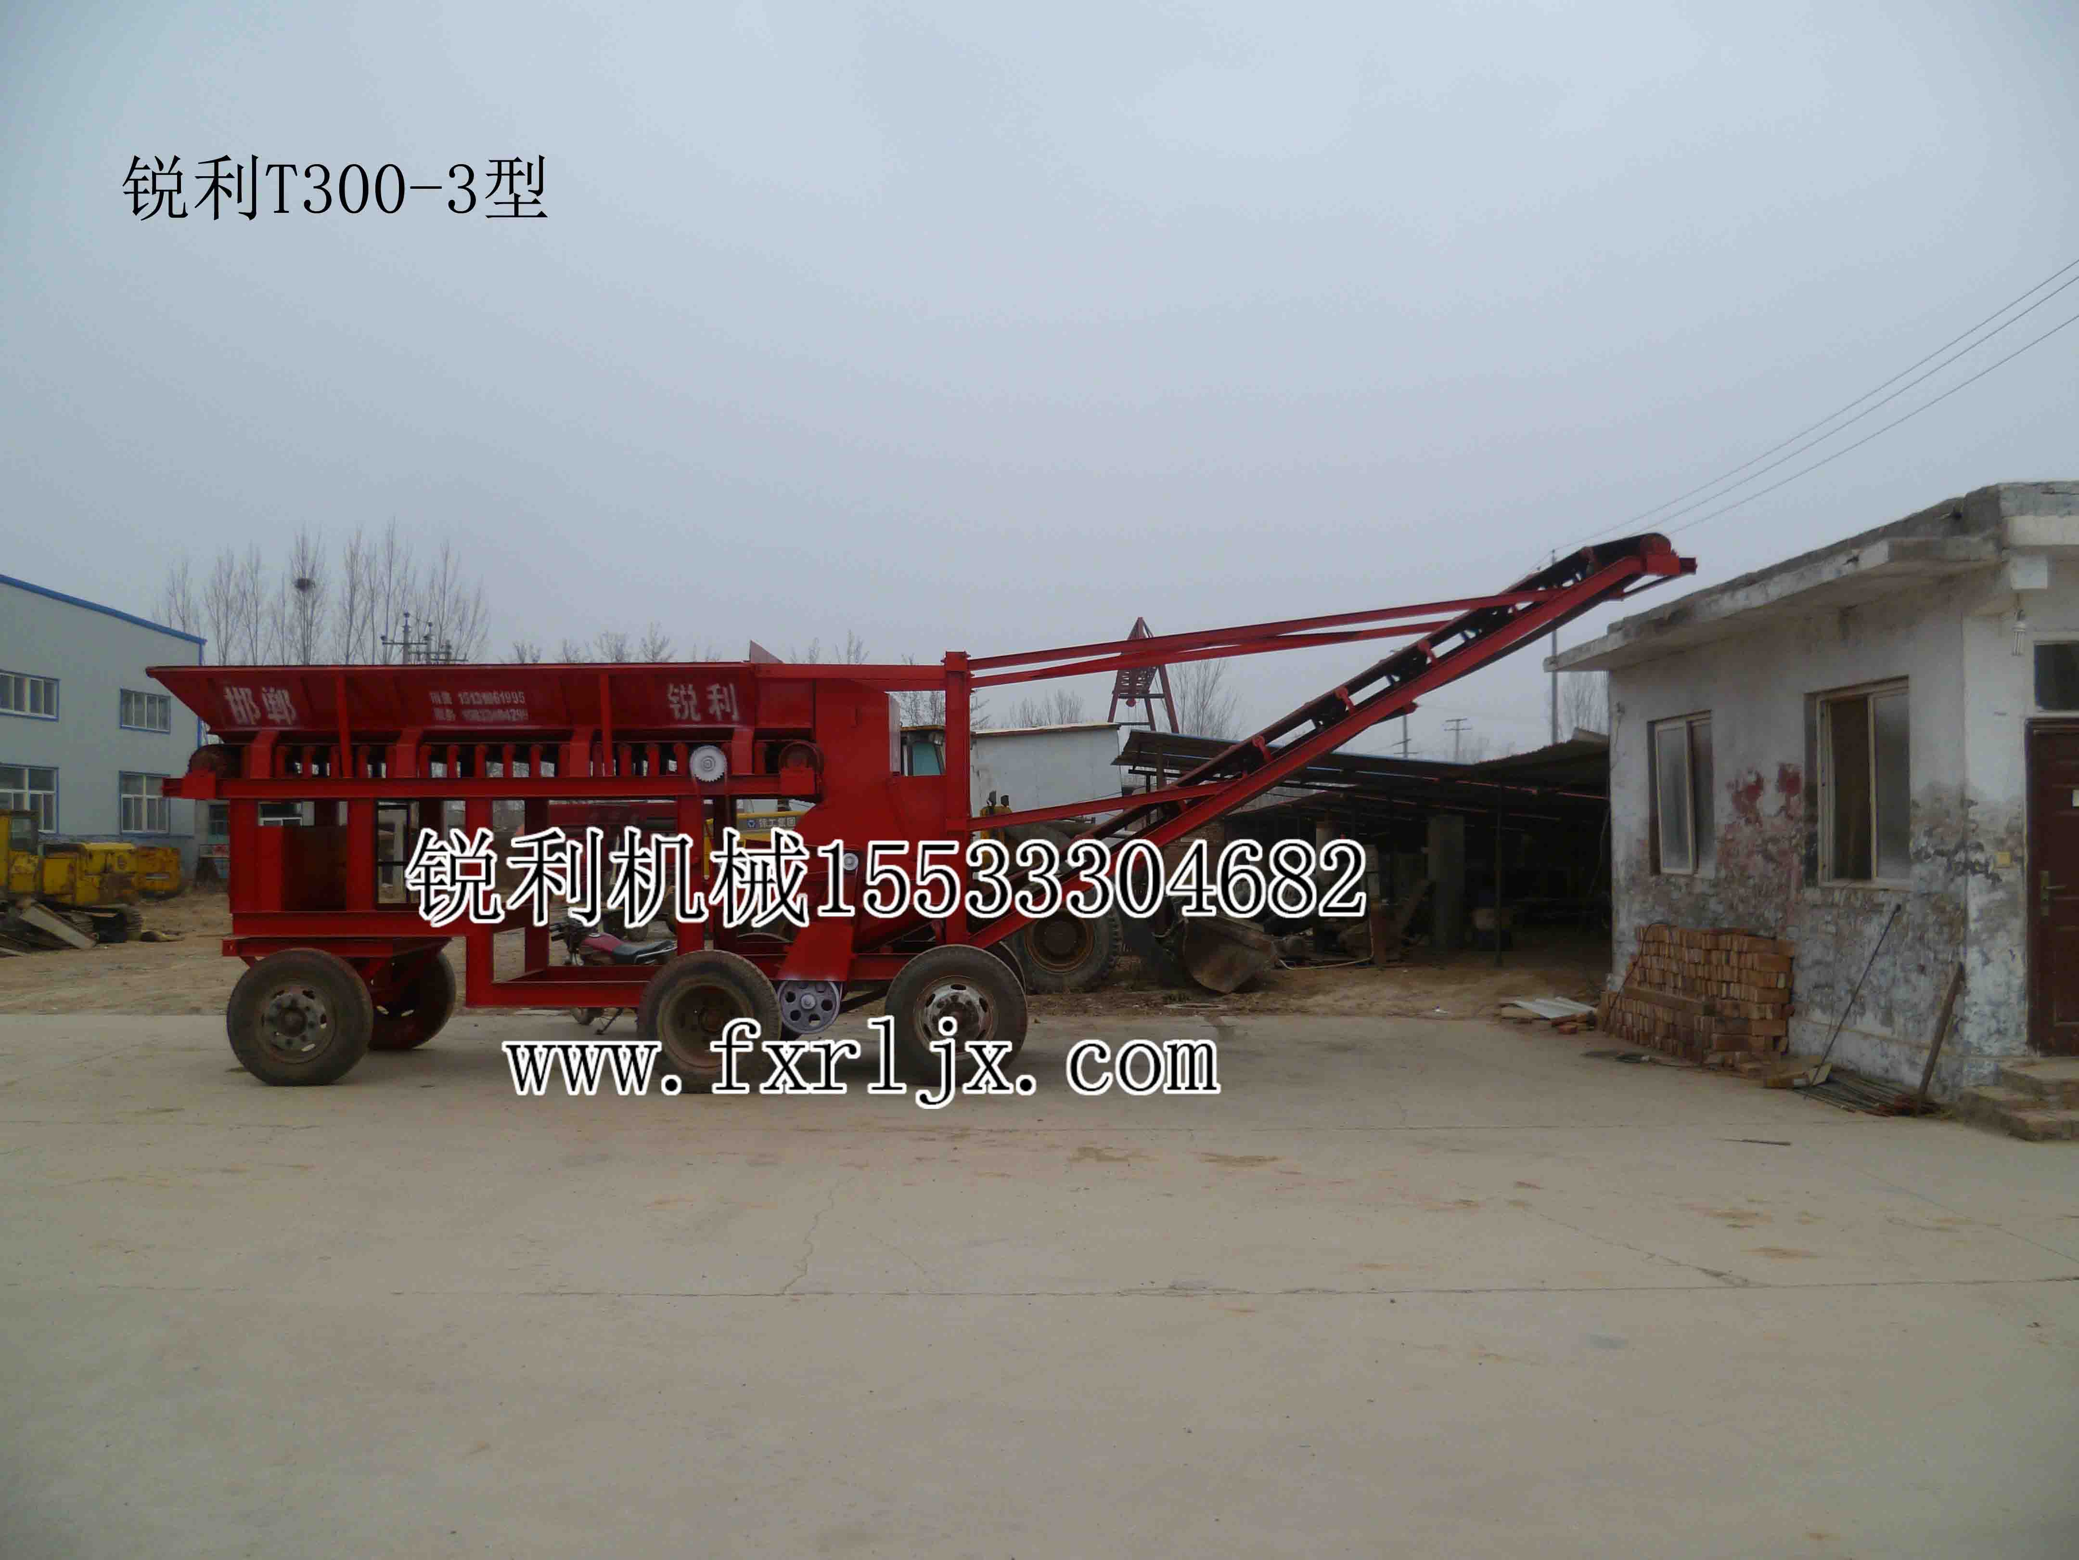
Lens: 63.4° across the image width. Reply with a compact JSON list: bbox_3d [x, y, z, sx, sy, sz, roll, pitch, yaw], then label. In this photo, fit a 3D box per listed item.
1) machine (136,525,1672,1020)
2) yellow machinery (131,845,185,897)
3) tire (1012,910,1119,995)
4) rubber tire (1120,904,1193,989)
[{"bbox_3d":[-0.700,0.190,12.750,11.000,3.970,2.600,0,-2,-1],"label":"machine"},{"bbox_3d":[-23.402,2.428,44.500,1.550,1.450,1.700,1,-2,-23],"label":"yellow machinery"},{"bbox_3d":[0.240,1.800,19.200,1.280,1.280,0.430,0,-2,7],"label":"tire"},{"bbox_3d":[1.340,1.870,19.400,1.050,1.150,0.500,0,-2,7],"label":"rubber tire"}]

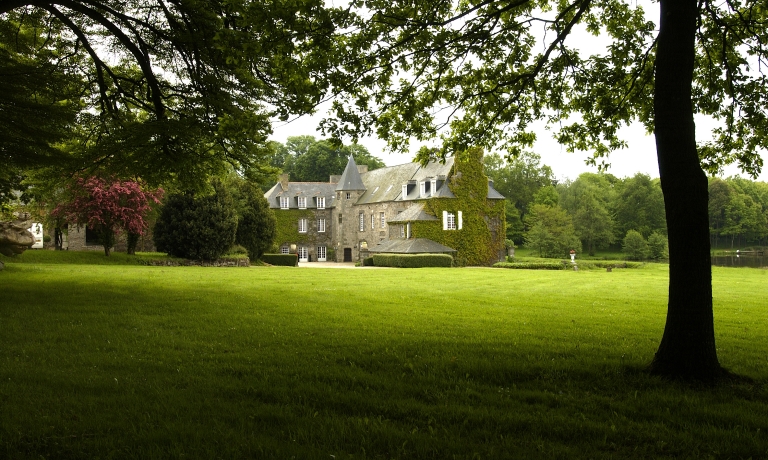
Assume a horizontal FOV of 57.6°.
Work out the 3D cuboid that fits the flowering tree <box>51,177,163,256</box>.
[{"bbox_3d":[-29.779,-1.449,75.000,12.000,8.600,10.000,0,0,-20],"label":"flowering tree"}]

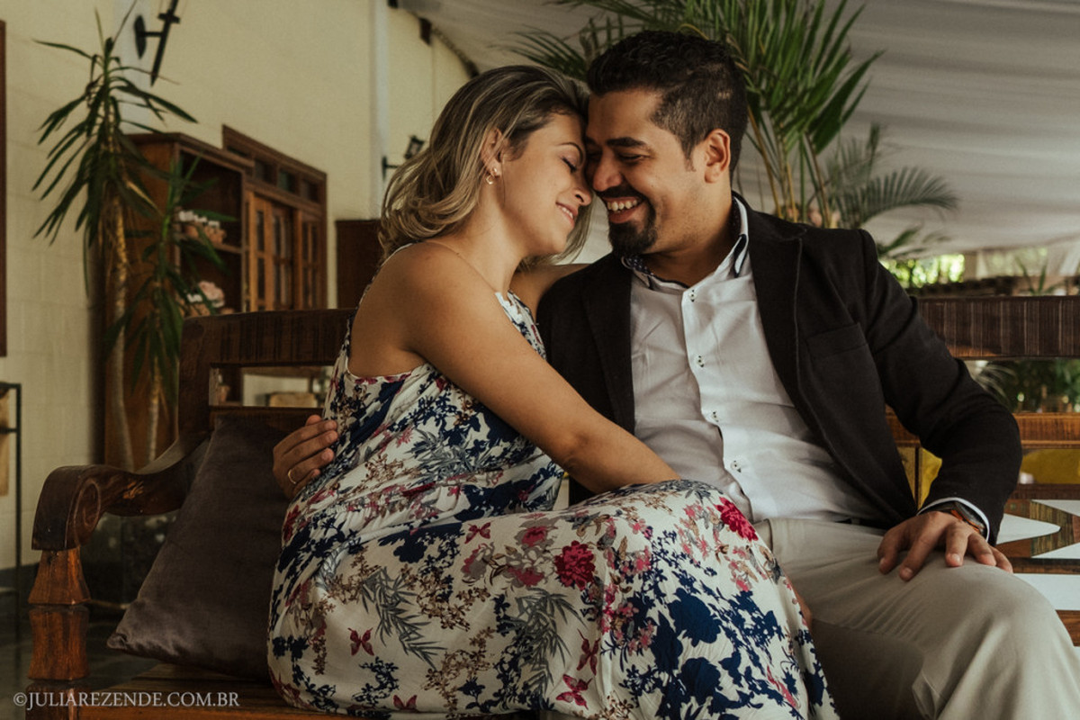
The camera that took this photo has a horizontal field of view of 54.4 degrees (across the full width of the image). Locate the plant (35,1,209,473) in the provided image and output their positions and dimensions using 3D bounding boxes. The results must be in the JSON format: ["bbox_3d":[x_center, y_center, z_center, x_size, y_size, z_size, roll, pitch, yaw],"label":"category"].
[{"bbox_3d":[-1.450,-0.200,3.700,0.660,2.100,0.640,0,-1,0],"label":"plant"}]

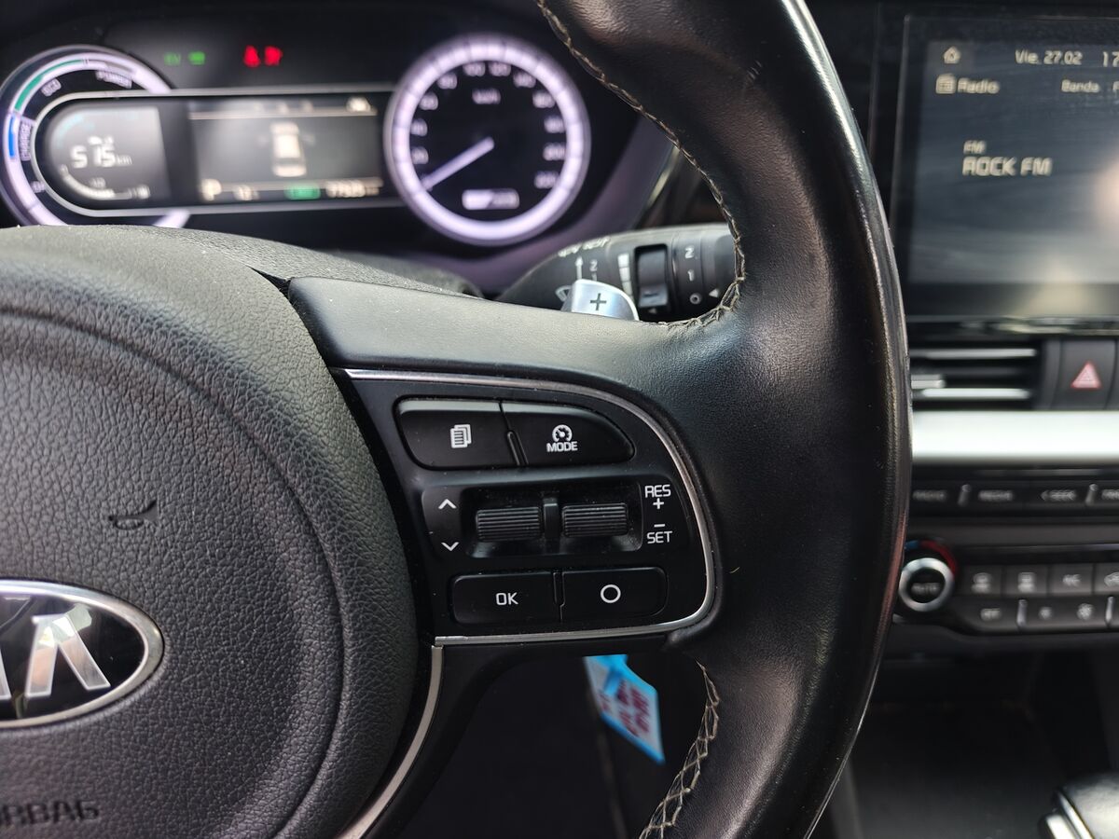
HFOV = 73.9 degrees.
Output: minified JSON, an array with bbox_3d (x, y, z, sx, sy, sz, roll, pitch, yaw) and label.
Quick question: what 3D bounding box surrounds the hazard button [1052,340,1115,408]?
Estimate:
[{"bbox_3d":[0.245,-0.021,0.352,0.026,0.033,0.012,-1,12,-2],"label":"hazard button"}]

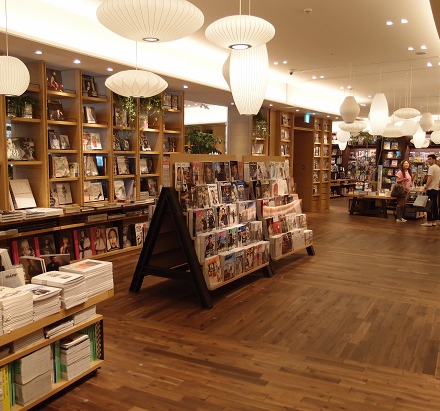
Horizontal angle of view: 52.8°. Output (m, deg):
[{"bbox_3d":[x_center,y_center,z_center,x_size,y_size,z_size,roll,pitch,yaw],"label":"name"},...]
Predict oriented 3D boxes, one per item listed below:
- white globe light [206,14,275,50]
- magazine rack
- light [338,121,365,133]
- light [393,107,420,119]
[{"bbox_3d":[0.134,-1.130,2.900,0.460,0.200,0.460,1,6,0],"label":"white globe light"},{"bbox_3d":[-0.155,0.286,5.601,1.120,1.450,1.550,5,8,31],"label":"magazine rack"},{"bbox_3d":[2.874,-1.689,9.600,0.600,0.235,0.600,0,6,0],"label":"light"},{"bbox_3d":[4.356,-2.133,10.300,0.620,0.250,0.620,1,6,0],"label":"light"}]

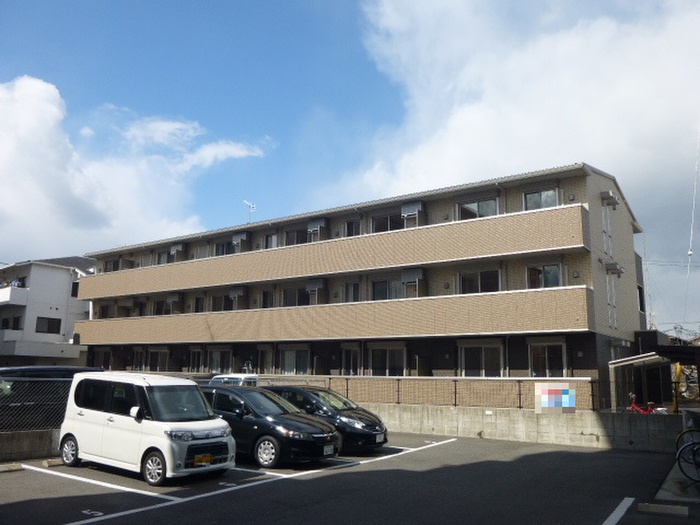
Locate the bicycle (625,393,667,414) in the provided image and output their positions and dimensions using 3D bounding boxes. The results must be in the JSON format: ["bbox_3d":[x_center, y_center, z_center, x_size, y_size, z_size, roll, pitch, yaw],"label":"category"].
[{"bbox_3d":[10.245,5.055,20.252,1.550,1.050,0.560,-5,-11,30],"label":"bicycle"}]

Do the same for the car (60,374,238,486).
[{"bbox_3d":[-3.650,2.905,10.722,3.400,1.750,1.490,-7,-12,35],"label":"car"}]

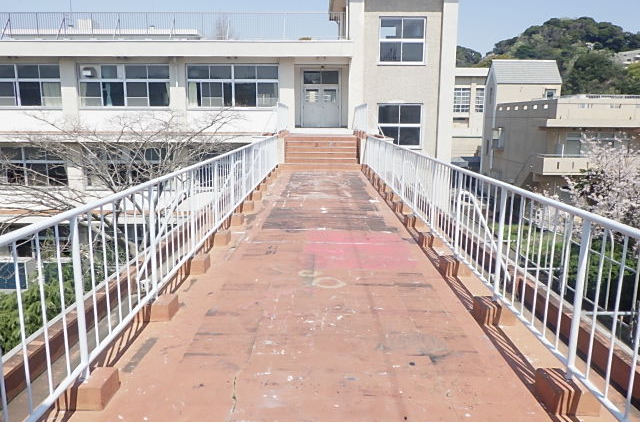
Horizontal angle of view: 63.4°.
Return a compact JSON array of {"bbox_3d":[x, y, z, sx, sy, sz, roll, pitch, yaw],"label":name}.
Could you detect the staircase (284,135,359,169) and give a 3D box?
[{"bbox_3d":[0.040,-1.924,17.380,2.600,1.030,1.620,0,10,0],"label":"staircase"}]

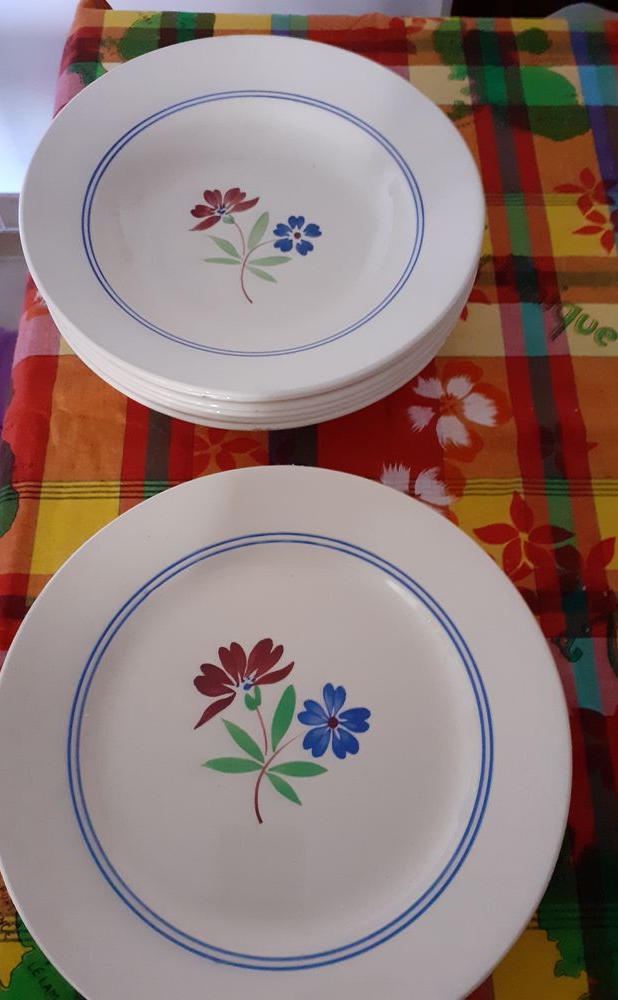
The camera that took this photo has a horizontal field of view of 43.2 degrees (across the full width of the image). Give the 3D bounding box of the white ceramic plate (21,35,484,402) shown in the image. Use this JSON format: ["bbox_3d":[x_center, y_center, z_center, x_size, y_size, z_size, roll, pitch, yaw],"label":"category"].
[{"bbox_3d":[-0.028,-0.147,0.414,0.235,0.038,0.235,0,67,-1],"label":"white ceramic plate"}]

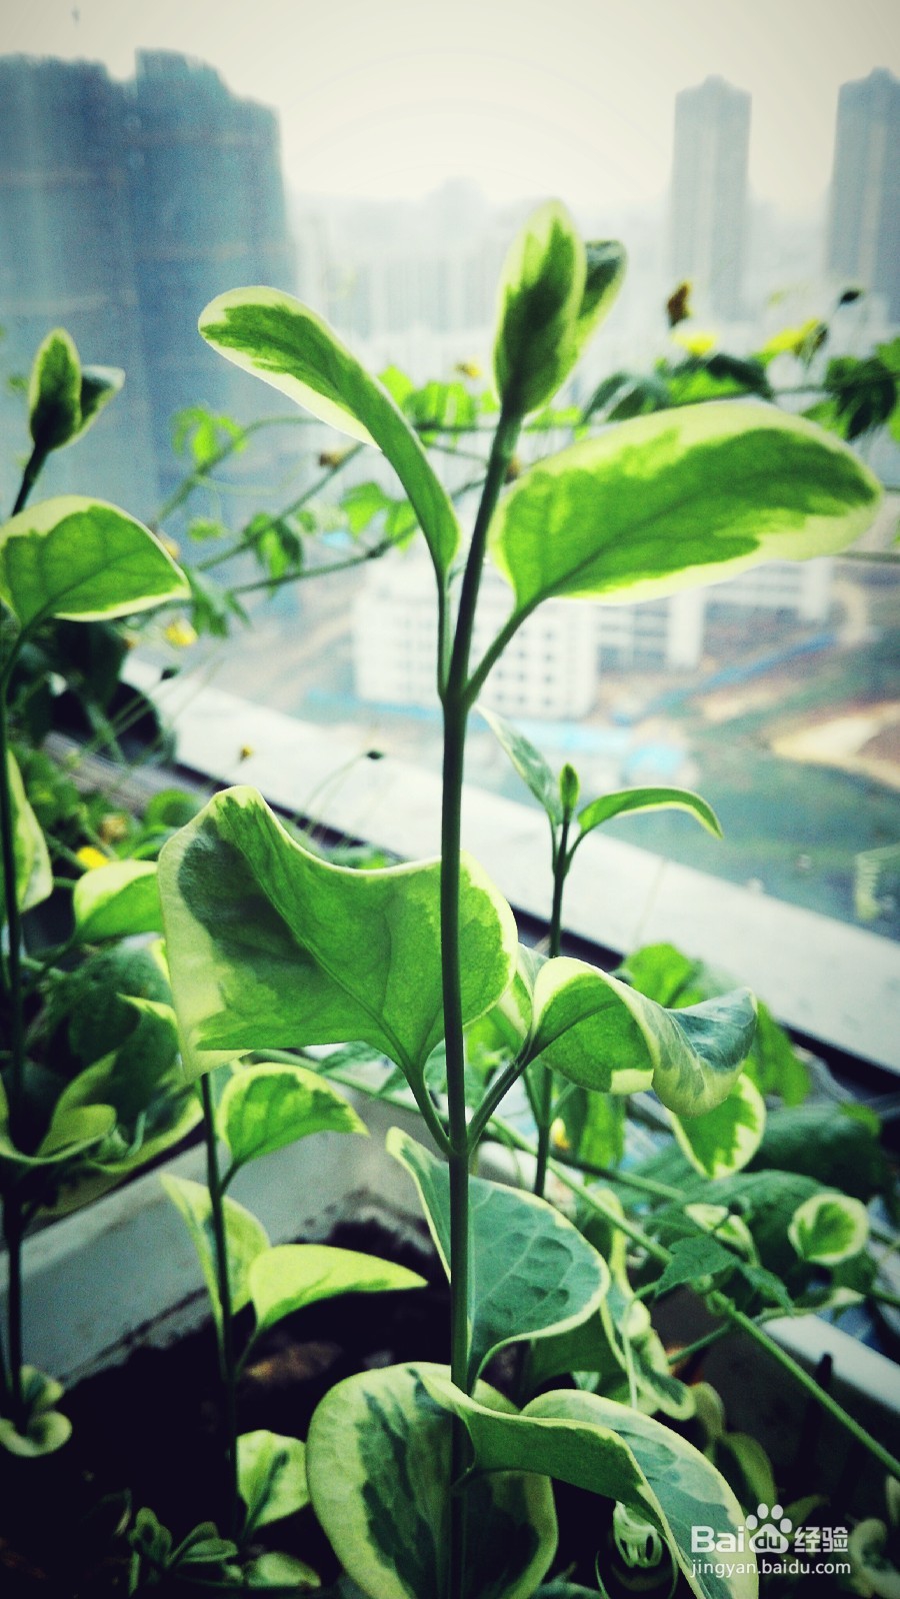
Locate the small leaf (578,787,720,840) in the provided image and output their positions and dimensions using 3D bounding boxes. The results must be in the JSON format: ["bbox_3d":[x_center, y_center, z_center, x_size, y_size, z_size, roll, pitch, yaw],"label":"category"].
[{"bbox_3d":[0.044,0.003,0.255,0.031,0.009,0.012,-2,25,0],"label":"small leaf"}]

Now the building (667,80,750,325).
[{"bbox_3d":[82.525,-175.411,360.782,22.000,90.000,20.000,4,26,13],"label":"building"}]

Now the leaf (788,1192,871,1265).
[{"bbox_3d":[0.102,0.117,0.310,0.022,0.019,0.009,3,9,19],"label":"leaf"}]

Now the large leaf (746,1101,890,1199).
[{"bbox_3d":[0.109,0.105,0.340,0.041,0.020,0.026,-2,25,0],"label":"large leaf"}]

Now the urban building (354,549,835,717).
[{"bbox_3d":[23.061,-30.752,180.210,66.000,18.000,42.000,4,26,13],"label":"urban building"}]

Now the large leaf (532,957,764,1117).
[{"bbox_3d":[0.038,0.046,0.225,0.043,0.024,0.024,-2,25,0],"label":"large leaf"}]

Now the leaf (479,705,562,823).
[{"bbox_3d":[0.016,-0.008,0.262,0.008,0.029,0.012,-34,0,34],"label":"leaf"}]

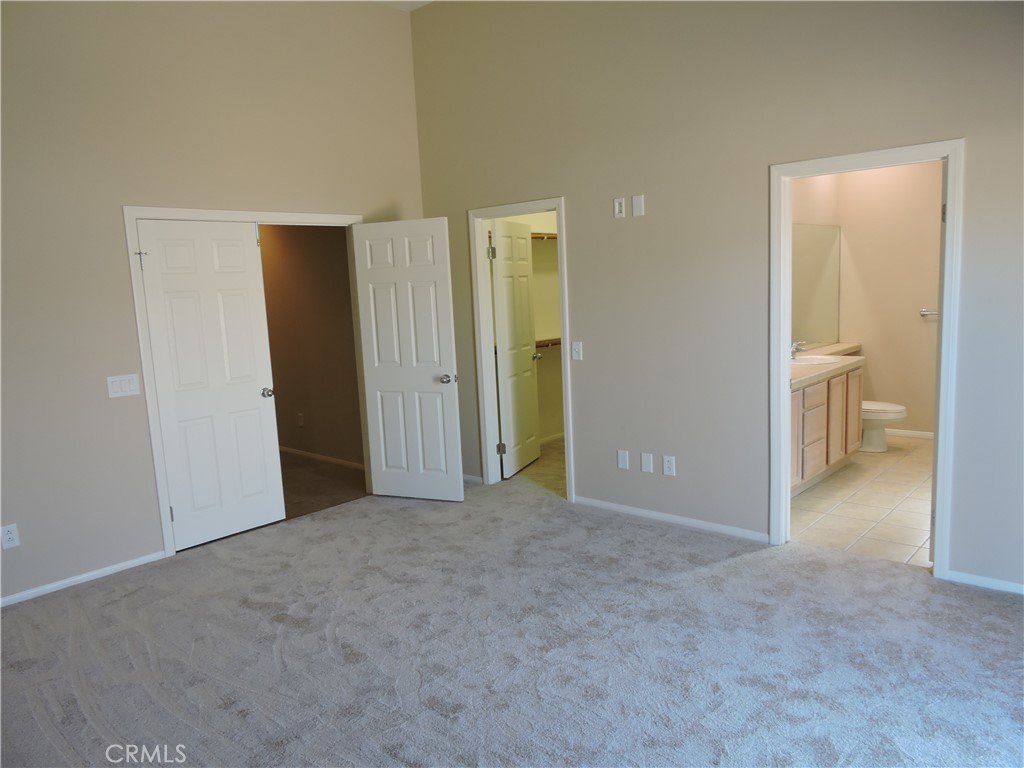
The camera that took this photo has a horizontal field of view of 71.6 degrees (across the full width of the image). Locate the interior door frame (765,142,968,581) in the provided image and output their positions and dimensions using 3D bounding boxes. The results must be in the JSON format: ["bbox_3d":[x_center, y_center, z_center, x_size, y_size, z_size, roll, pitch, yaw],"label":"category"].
[{"bbox_3d":[1.803,-0.107,3.688,0.893,2.100,0.140,4,11,42],"label":"interior door frame"}]

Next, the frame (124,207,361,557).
[{"bbox_3d":[-1.664,-0.097,4.852,0.140,2.100,1.650,4,11,42],"label":"frame"}]

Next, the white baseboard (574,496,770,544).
[{"bbox_3d":[0.960,0.850,4.553,1.393,0.058,0.013,4,11,42],"label":"white baseboard"}]

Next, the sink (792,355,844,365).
[{"bbox_3d":[2.327,-0.122,5.546,0.430,0.150,0.520,4,11,42],"label":"sink"}]

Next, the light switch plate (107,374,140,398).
[{"bbox_3d":[-2.251,0.013,4.123,0.010,0.117,0.162,4,11,42],"label":"light switch plate"}]

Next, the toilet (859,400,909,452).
[{"bbox_3d":[2.987,0.198,6.101,0.720,0.730,0.420,4,11,42],"label":"toilet"}]

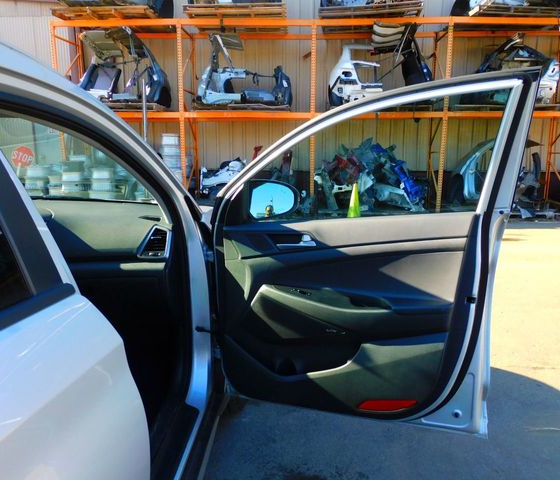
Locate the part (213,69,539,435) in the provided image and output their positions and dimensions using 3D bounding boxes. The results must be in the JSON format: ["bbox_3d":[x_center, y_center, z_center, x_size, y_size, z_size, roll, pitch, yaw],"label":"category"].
[{"bbox_3d":[0.238,0.075,1.611,1.090,1.230,0.280,3,10,16],"label":"part"}]

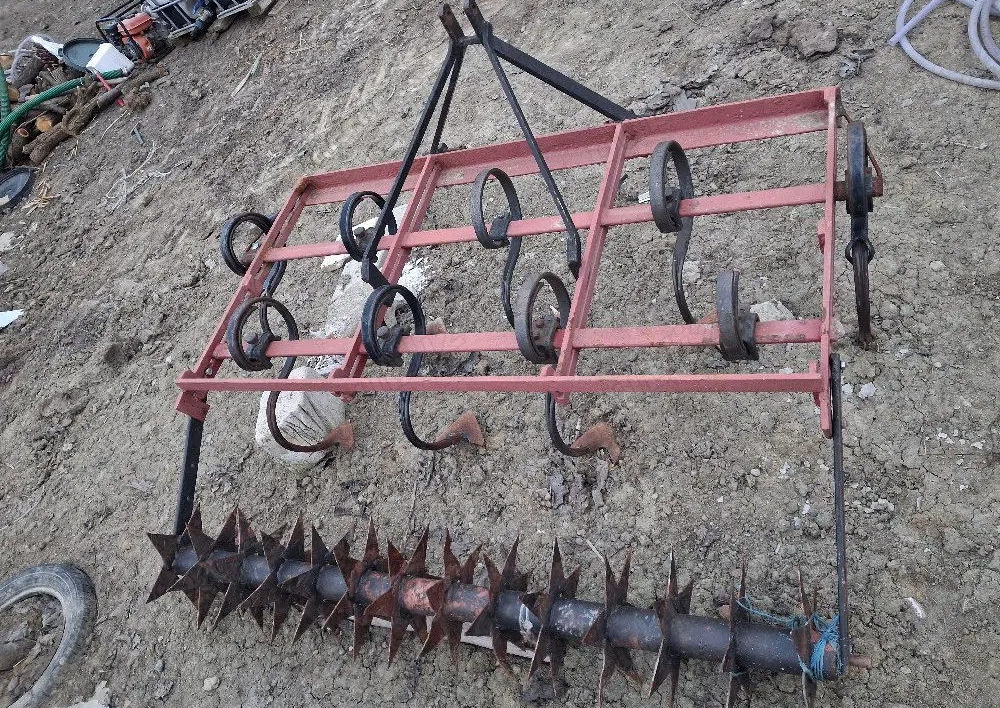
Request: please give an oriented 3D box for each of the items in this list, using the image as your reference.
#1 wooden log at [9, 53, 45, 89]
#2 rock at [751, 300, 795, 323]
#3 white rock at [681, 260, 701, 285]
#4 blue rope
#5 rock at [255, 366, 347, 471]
[{"bbox_3d":[-3.699,-2.202,6.080,0.170,0.170,0.300,7,59,35],"label":"wooden log"},{"bbox_3d":[0.686,-0.098,1.957,0.115,0.055,0.095,-3,53,29],"label":"rock"},{"bbox_3d":[0.526,-0.223,2.162,0.066,0.042,0.072,-3,53,29],"label":"white rock"},{"bbox_3d":[0.511,0.509,1.380,0.172,0.101,0.113,-2,54,28],"label":"blue rope"},{"bbox_3d":[-0.627,0.203,2.414,0.185,0.205,0.235,-3,53,29],"label":"rock"}]

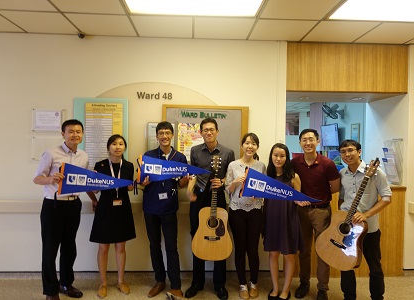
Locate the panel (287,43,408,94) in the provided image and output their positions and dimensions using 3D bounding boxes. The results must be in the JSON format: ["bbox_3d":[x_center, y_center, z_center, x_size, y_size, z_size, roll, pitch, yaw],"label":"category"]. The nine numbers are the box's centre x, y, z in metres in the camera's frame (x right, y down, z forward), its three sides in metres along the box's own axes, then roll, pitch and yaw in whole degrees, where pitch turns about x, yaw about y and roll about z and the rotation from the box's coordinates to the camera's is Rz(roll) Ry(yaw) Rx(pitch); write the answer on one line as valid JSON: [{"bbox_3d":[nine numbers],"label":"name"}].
[{"bbox_3d":[1.604,-0.931,3.437,1.411,0.552,0.050,1,1,-3],"label":"panel"}]

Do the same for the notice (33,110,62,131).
[{"bbox_3d":[-1.715,-0.317,3.259,0.303,0.220,0.015,1,1,-3],"label":"notice"}]

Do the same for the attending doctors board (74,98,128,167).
[{"bbox_3d":[-1.149,-0.116,3.281,0.587,0.874,0.030,1,1,-3],"label":"attending doctors board"}]

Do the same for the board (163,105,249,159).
[{"bbox_3d":[-0.012,-0.127,3.326,0.945,0.713,0.045,1,1,-3],"label":"board"}]

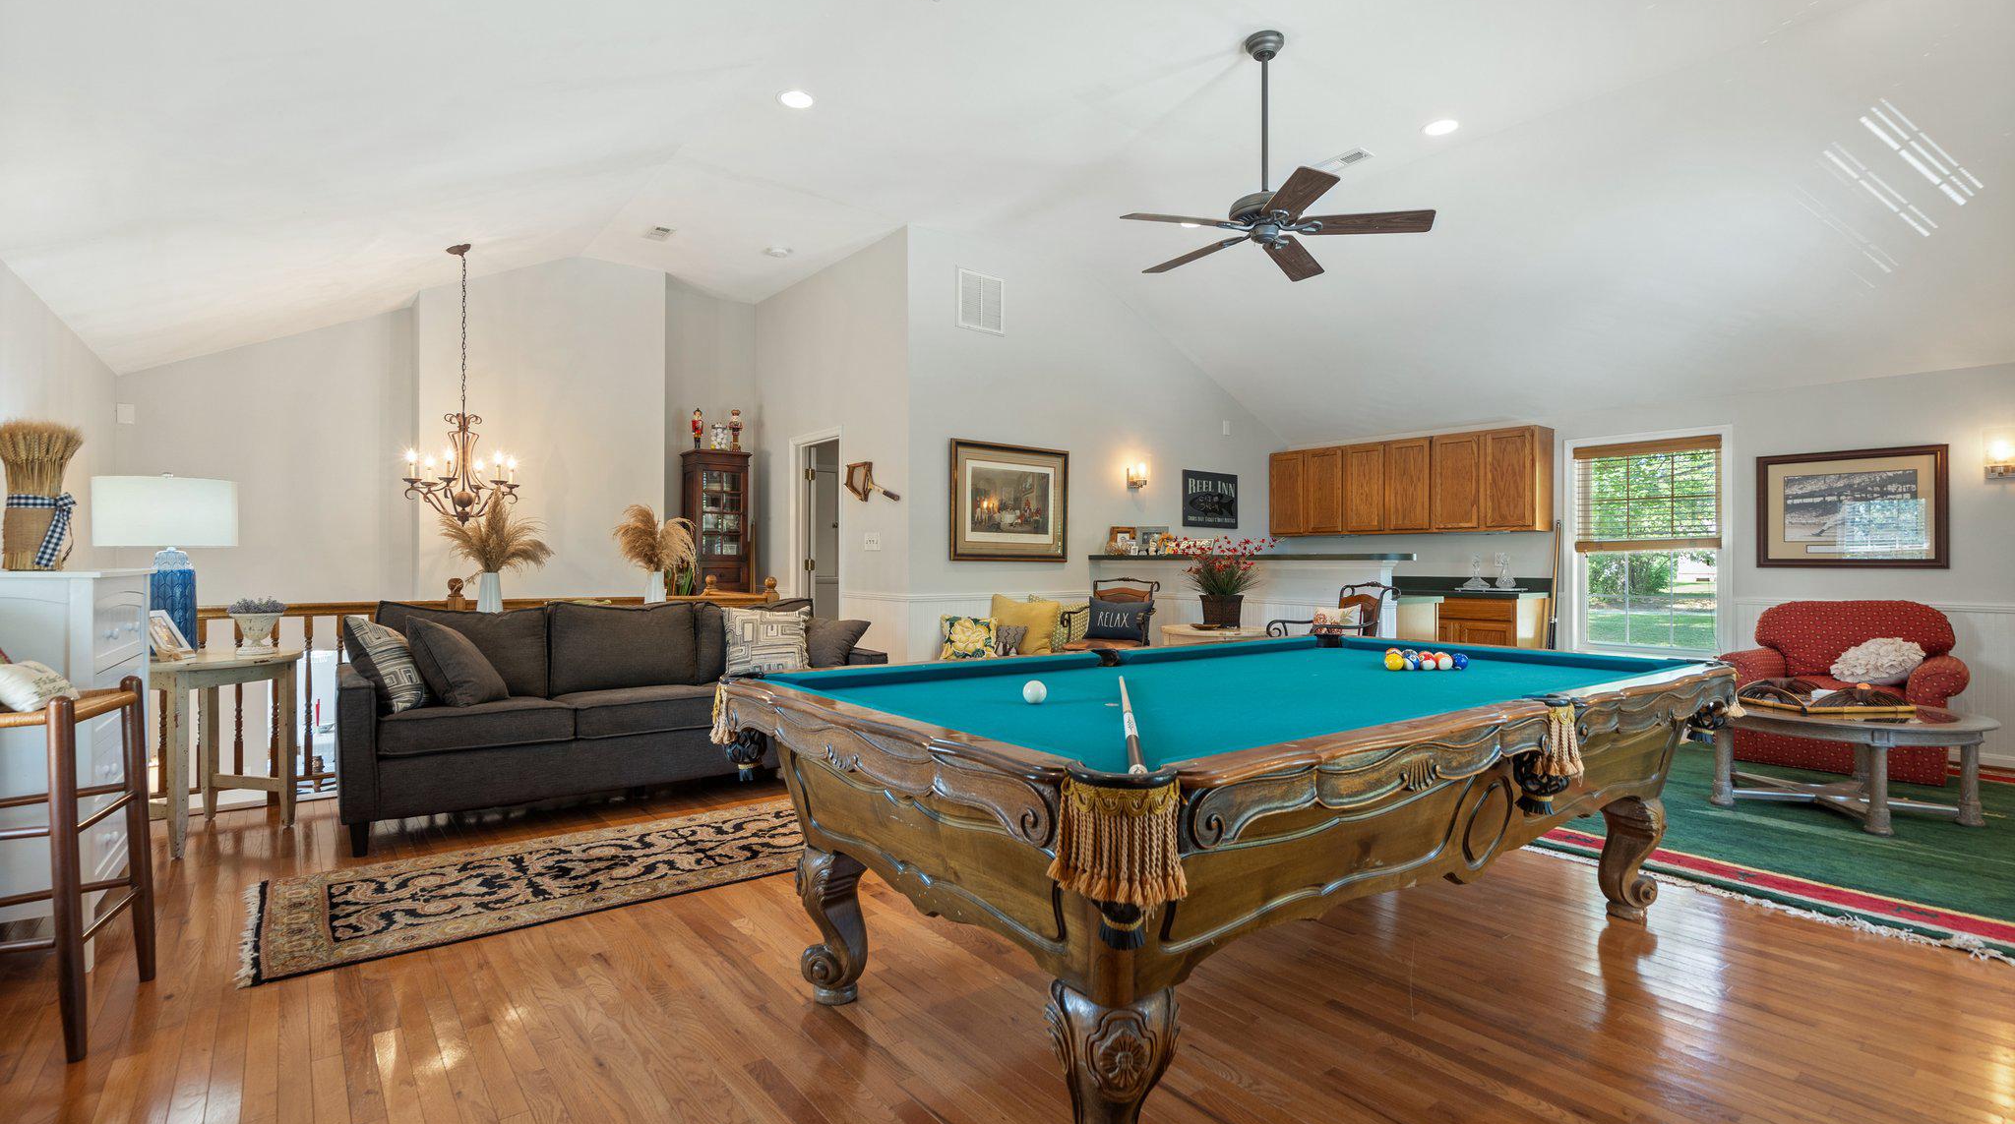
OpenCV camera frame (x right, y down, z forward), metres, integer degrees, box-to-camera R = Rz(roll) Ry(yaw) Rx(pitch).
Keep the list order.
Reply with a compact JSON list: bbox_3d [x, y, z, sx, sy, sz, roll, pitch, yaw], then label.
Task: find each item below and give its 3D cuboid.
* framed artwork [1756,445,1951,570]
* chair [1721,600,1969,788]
[{"bbox_3d":[5.017,-0.313,5.353,0.040,0.702,0.845,0,0,-39],"label":"framed artwork"},{"bbox_3d":[4.730,0.677,5.041,0.830,0.905,1.000,0,0,-39],"label":"chair"}]

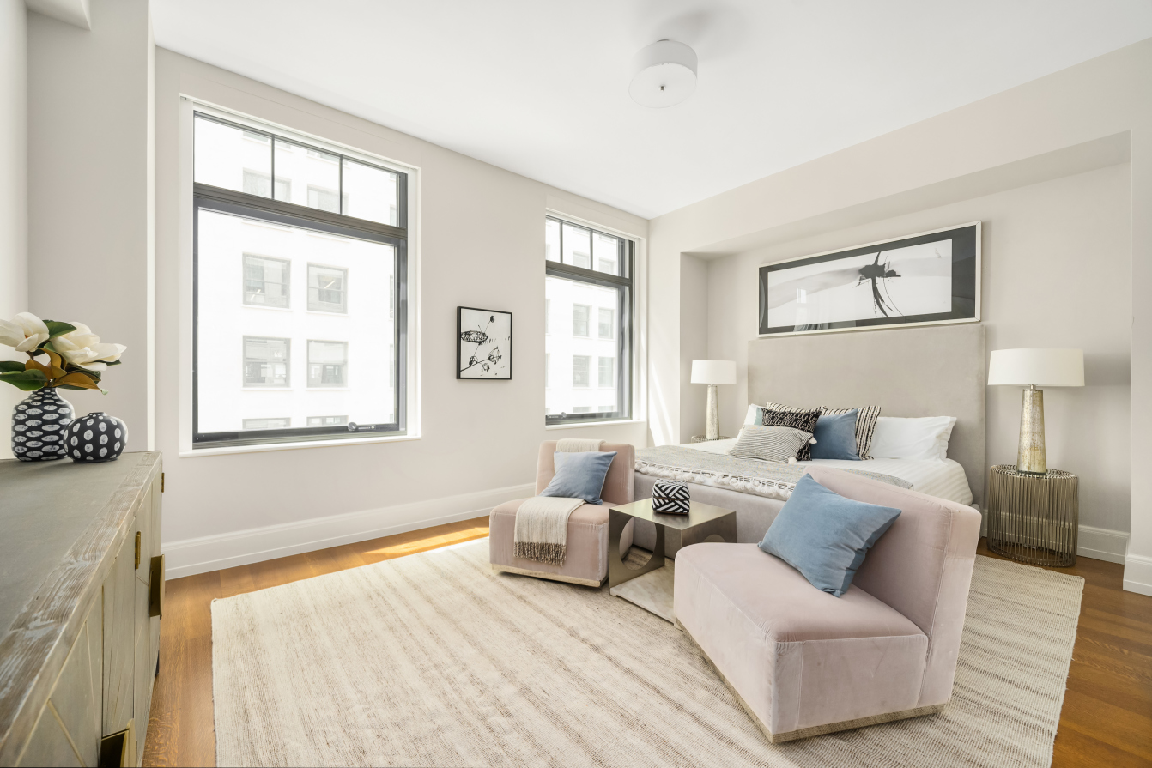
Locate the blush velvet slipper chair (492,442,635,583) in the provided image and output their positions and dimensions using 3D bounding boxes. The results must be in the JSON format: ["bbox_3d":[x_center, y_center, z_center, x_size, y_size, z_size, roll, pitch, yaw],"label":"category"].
[{"bbox_3d":[-0.047,0.813,3.181,0.757,0.768,0.885,0,0,20],"label":"blush velvet slipper chair"}]

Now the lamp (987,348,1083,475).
[{"bbox_3d":[3.246,0.201,3.179,0.482,0.872,0.482,0,0,-40],"label":"lamp"}]

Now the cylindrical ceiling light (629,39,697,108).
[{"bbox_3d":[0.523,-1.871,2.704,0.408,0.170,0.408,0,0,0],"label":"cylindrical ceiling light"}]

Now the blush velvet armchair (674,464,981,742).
[{"bbox_3d":[1.003,0.817,1.941,0.885,0.768,0.757,0,0,-13],"label":"blush velvet armchair"}]

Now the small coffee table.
[{"bbox_3d":[0.540,0.964,2.537,0.488,0.495,0.488,0,0,-40],"label":"small coffee table"}]

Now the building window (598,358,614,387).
[{"bbox_3d":[2.035,-0.770,30.692,1.450,2.095,0.200,0,0,-40],"label":"building window"}]

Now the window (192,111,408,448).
[{"bbox_3d":[-2.011,-0.676,3.419,1.385,2.222,0.140,0,0,-40],"label":"window"}]

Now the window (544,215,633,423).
[{"bbox_3d":[0.149,-0.657,5.085,1.350,2.170,0.120,0,0,-40],"label":"window"}]

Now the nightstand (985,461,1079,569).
[{"bbox_3d":[3.220,0.913,3.170,0.442,0.584,0.442,0,0,-40],"label":"nightstand"}]

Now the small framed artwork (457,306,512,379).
[{"bbox_3d":[-0.827,-0.357,4.106,0.540,0.635,0.040,0,0,-40],"label":"small framed artwork"}]

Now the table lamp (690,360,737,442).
[{"bbox_3d":[1.579,0.186,5.095,0.485,0.885,0.485,0,0,-40],"label":"table lamp"}]

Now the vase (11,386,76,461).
[{"bbox_3d":[-2.020,0.149,1.701,0.157,0.275,0.157,0,0,-40],"label":"vase"}]

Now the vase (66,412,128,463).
[{"bbox_3d":[-1.781,0.196,1.668,0.161,0.178,0.161,0,0,0],"label":"vase"}]

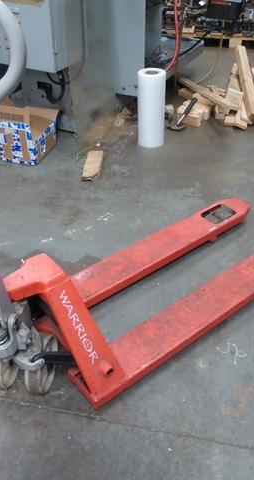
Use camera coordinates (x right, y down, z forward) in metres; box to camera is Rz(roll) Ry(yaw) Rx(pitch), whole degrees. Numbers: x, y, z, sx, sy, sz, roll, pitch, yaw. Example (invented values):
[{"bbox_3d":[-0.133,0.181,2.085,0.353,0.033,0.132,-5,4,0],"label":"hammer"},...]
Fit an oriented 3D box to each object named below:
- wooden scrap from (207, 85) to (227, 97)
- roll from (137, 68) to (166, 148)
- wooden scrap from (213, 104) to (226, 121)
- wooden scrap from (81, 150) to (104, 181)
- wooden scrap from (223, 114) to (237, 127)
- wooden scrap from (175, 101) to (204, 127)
[{"bbox_3d":[0.764,-1.263,3.748,0.080,0.035,0.190,-27,44,-28],"label":"wooden scrap"},{"bbox_3d":[0.164,-0.860,2.918,0.175,0.468,0.175,-1,38,1],"label":"roll"},{"bbox_3d":[0.707,-0.962,3.353,0.070,0.056,0.130,5,39,9],"label":"wooden scrap"},{"bbox_3d":[-0.207,-0.467,2.793,0.112,0.028,0.345,0,38,2],"label":"wooden scrap"},{"bbox_3d":[0.765,-0.883,3.277,0.068,0.022,0.155,7,39,12],"label":"wooden scrap"},{"bbox_3d":[0.471,-0.921,3.305,0.190,0.066,0.150,21,44,27],"label":"wooden scrap"}]

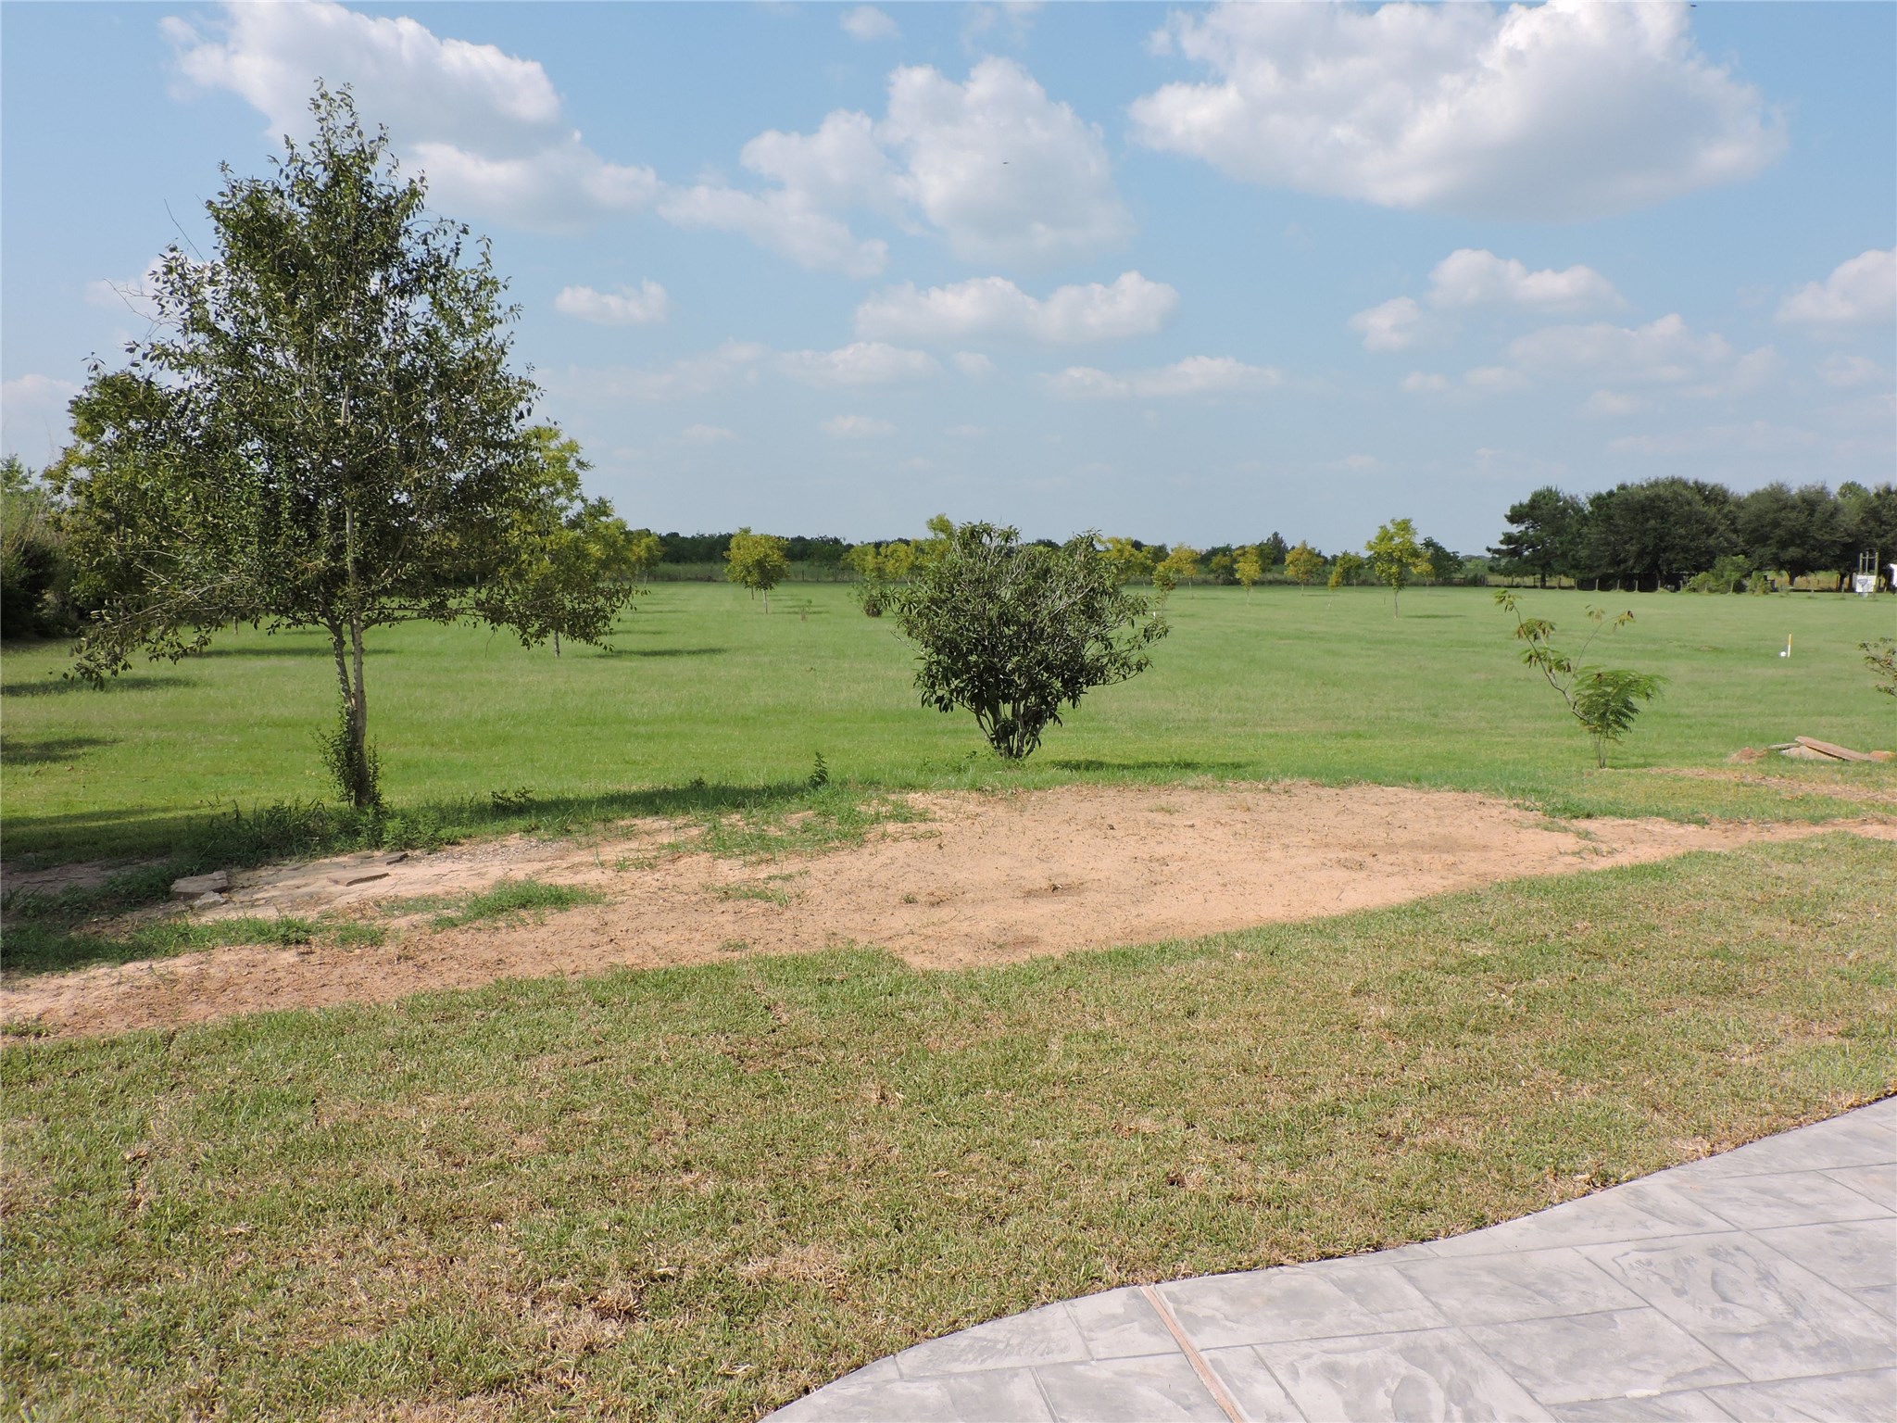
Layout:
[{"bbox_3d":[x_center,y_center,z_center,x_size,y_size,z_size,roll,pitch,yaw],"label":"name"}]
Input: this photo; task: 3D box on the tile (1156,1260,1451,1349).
[{"bbox_3d":[0.771,1.312,3.347,0.571,0.030,0.290,-1,5,-10],"label":"tile"}]

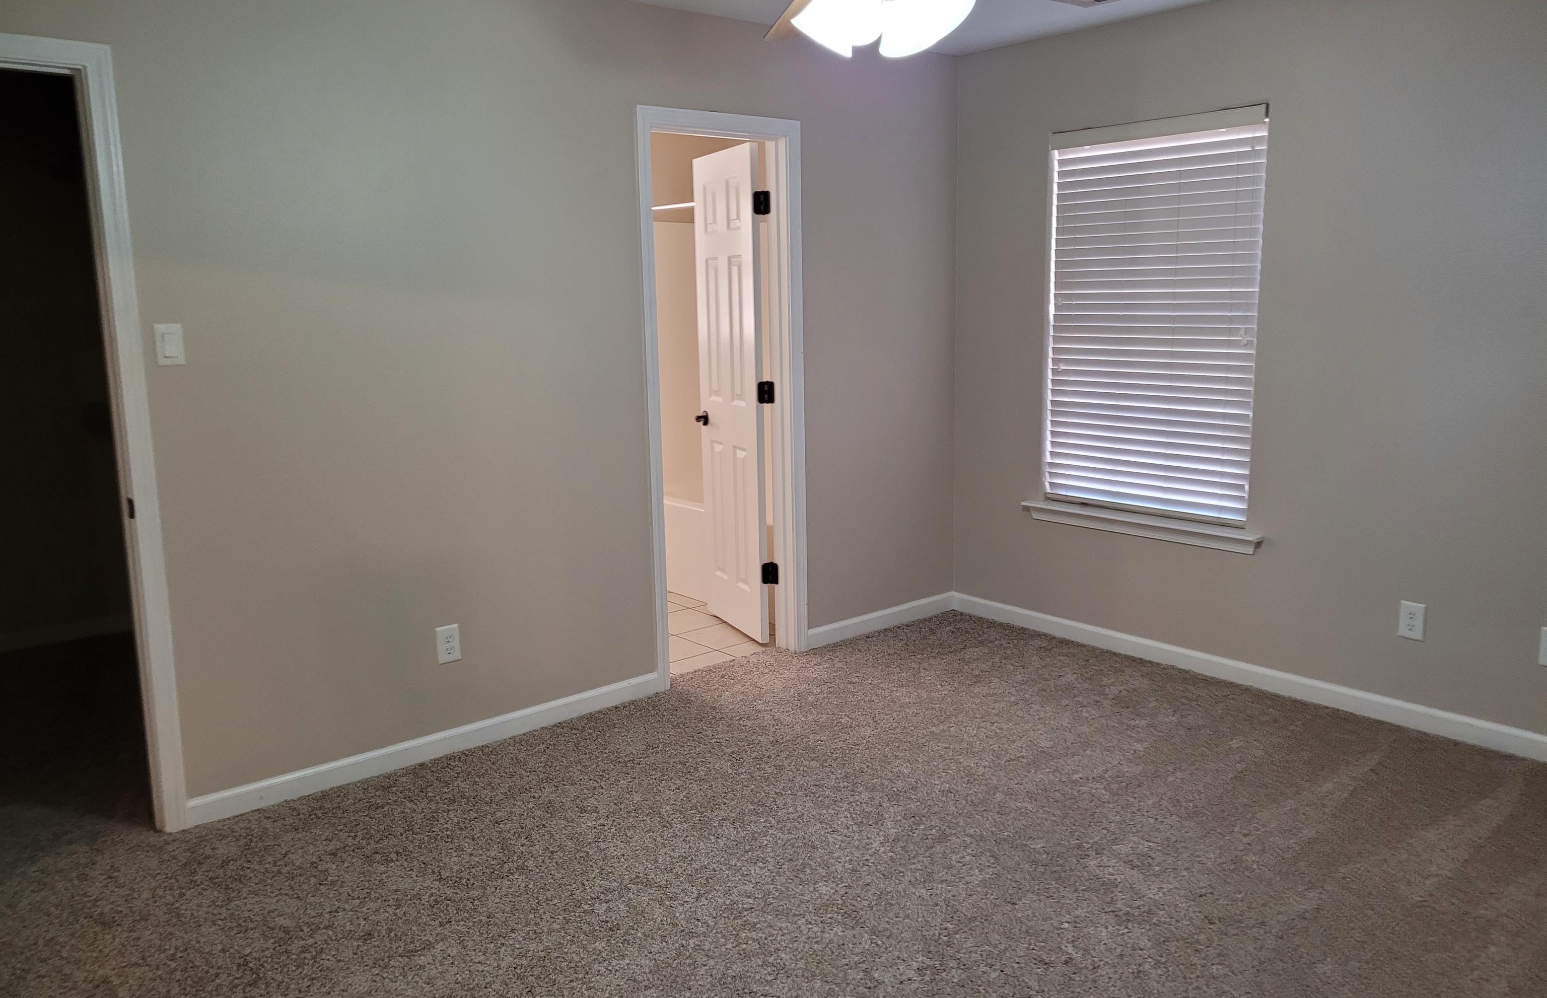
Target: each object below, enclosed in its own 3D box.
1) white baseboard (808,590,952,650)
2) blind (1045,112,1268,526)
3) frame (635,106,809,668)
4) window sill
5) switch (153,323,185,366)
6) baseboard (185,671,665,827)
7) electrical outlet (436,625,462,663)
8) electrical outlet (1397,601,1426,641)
[{"bbox_3d":[0.485,0.525,5.075,0.906,0.088,0.015,-10,13,-40],"label":"white baseboard"},{"bbox_3d":[1.449,-0.675,4.475,0.060,1.490,0.900,-10,13,-40],"label":"blind"},{"bbox_3d":[-0.197,-0.362,4.405,0.760,2.092,0.126,-10,13,-40],"label":"frame"},{"bbox_3d":[1.437,0.106,4.590,0.120,0.074,1.025,-10,13,-40],"label":"window sill"},{"bbox_3d":[-1.610,-0.410,3.096,0.067,0.110,0.010,-10,13,-40],"label":"switch"},{"bbox_3d":[-1.042,0.782,3.783,1.601,0.087,0.015,-10,13,-40],"label":"baseboard"},{"bbox_3d":[-1.047,0.465,3.732,0.079,0.120,0.010,-10,13,-40],"label":"electrical outlet"},{"bbox_3d":[2.116,0.403,3.844,0.010,0.120,0.082,-10,13,-40],"label":"electrical outlet"}]

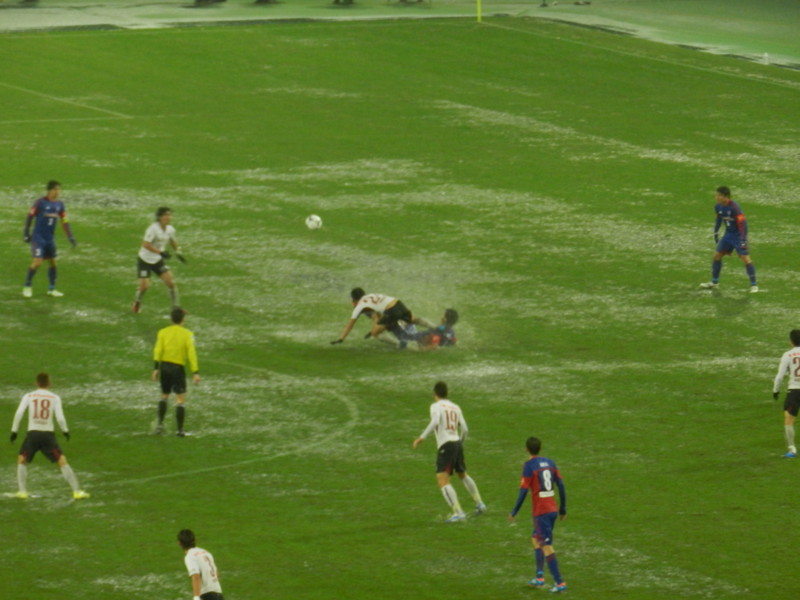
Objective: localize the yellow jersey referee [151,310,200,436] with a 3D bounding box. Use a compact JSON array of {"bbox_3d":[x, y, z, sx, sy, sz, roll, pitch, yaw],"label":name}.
[{"bbox_3d":[-2.928,0.920,112.371,0.590,1.690,0.370,1,7,3],"label":"yellow jersey referee"}]

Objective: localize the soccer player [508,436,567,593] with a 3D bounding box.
[{"bbox_3d":[1.613,2.457,99.159,0.530,1.760,0.460,-4,8,-30],"label":"soccer player"}]

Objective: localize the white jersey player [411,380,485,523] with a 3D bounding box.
[{"bbox_3d":[0.619,1.821,104.864,0.680,1.680,0.600,-5,8,-35],"label":"white jersey player"}]

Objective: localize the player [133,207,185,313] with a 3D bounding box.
[{"bbox_3d":[-3.524,-0.611,125.972,0.570,1.540,0.580,-7,9,-45],"label":"player"}]

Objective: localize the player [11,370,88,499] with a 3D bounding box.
[{"bbox_3d":[-4.354,1.665,106.459,0.970,1.590,0.480,0,7,0],"label":"player"}]

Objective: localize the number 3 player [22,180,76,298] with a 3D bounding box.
[{"bbox_3d":[-5.199,-0.911,127.666,0.640,1.730,0.450,-3,7,-23],"label":"number 3 player"}]

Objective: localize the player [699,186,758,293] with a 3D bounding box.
[{"bbox_3d":[4.938,-0.932,128.679,0.760,1.590,0.480,4,8,27],"label":"player"}]

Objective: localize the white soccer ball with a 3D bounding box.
[{"bbox_3d":[-1.297,-1.170,129.500,0.220,0.220,0.220,0,7,0],"label":"white soccer ball"}]

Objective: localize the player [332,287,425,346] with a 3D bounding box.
[{"bbox_3d":[-0.234,0.184,122.388,1.450,0.820,0.700,0,7,0],"label":"player"}]

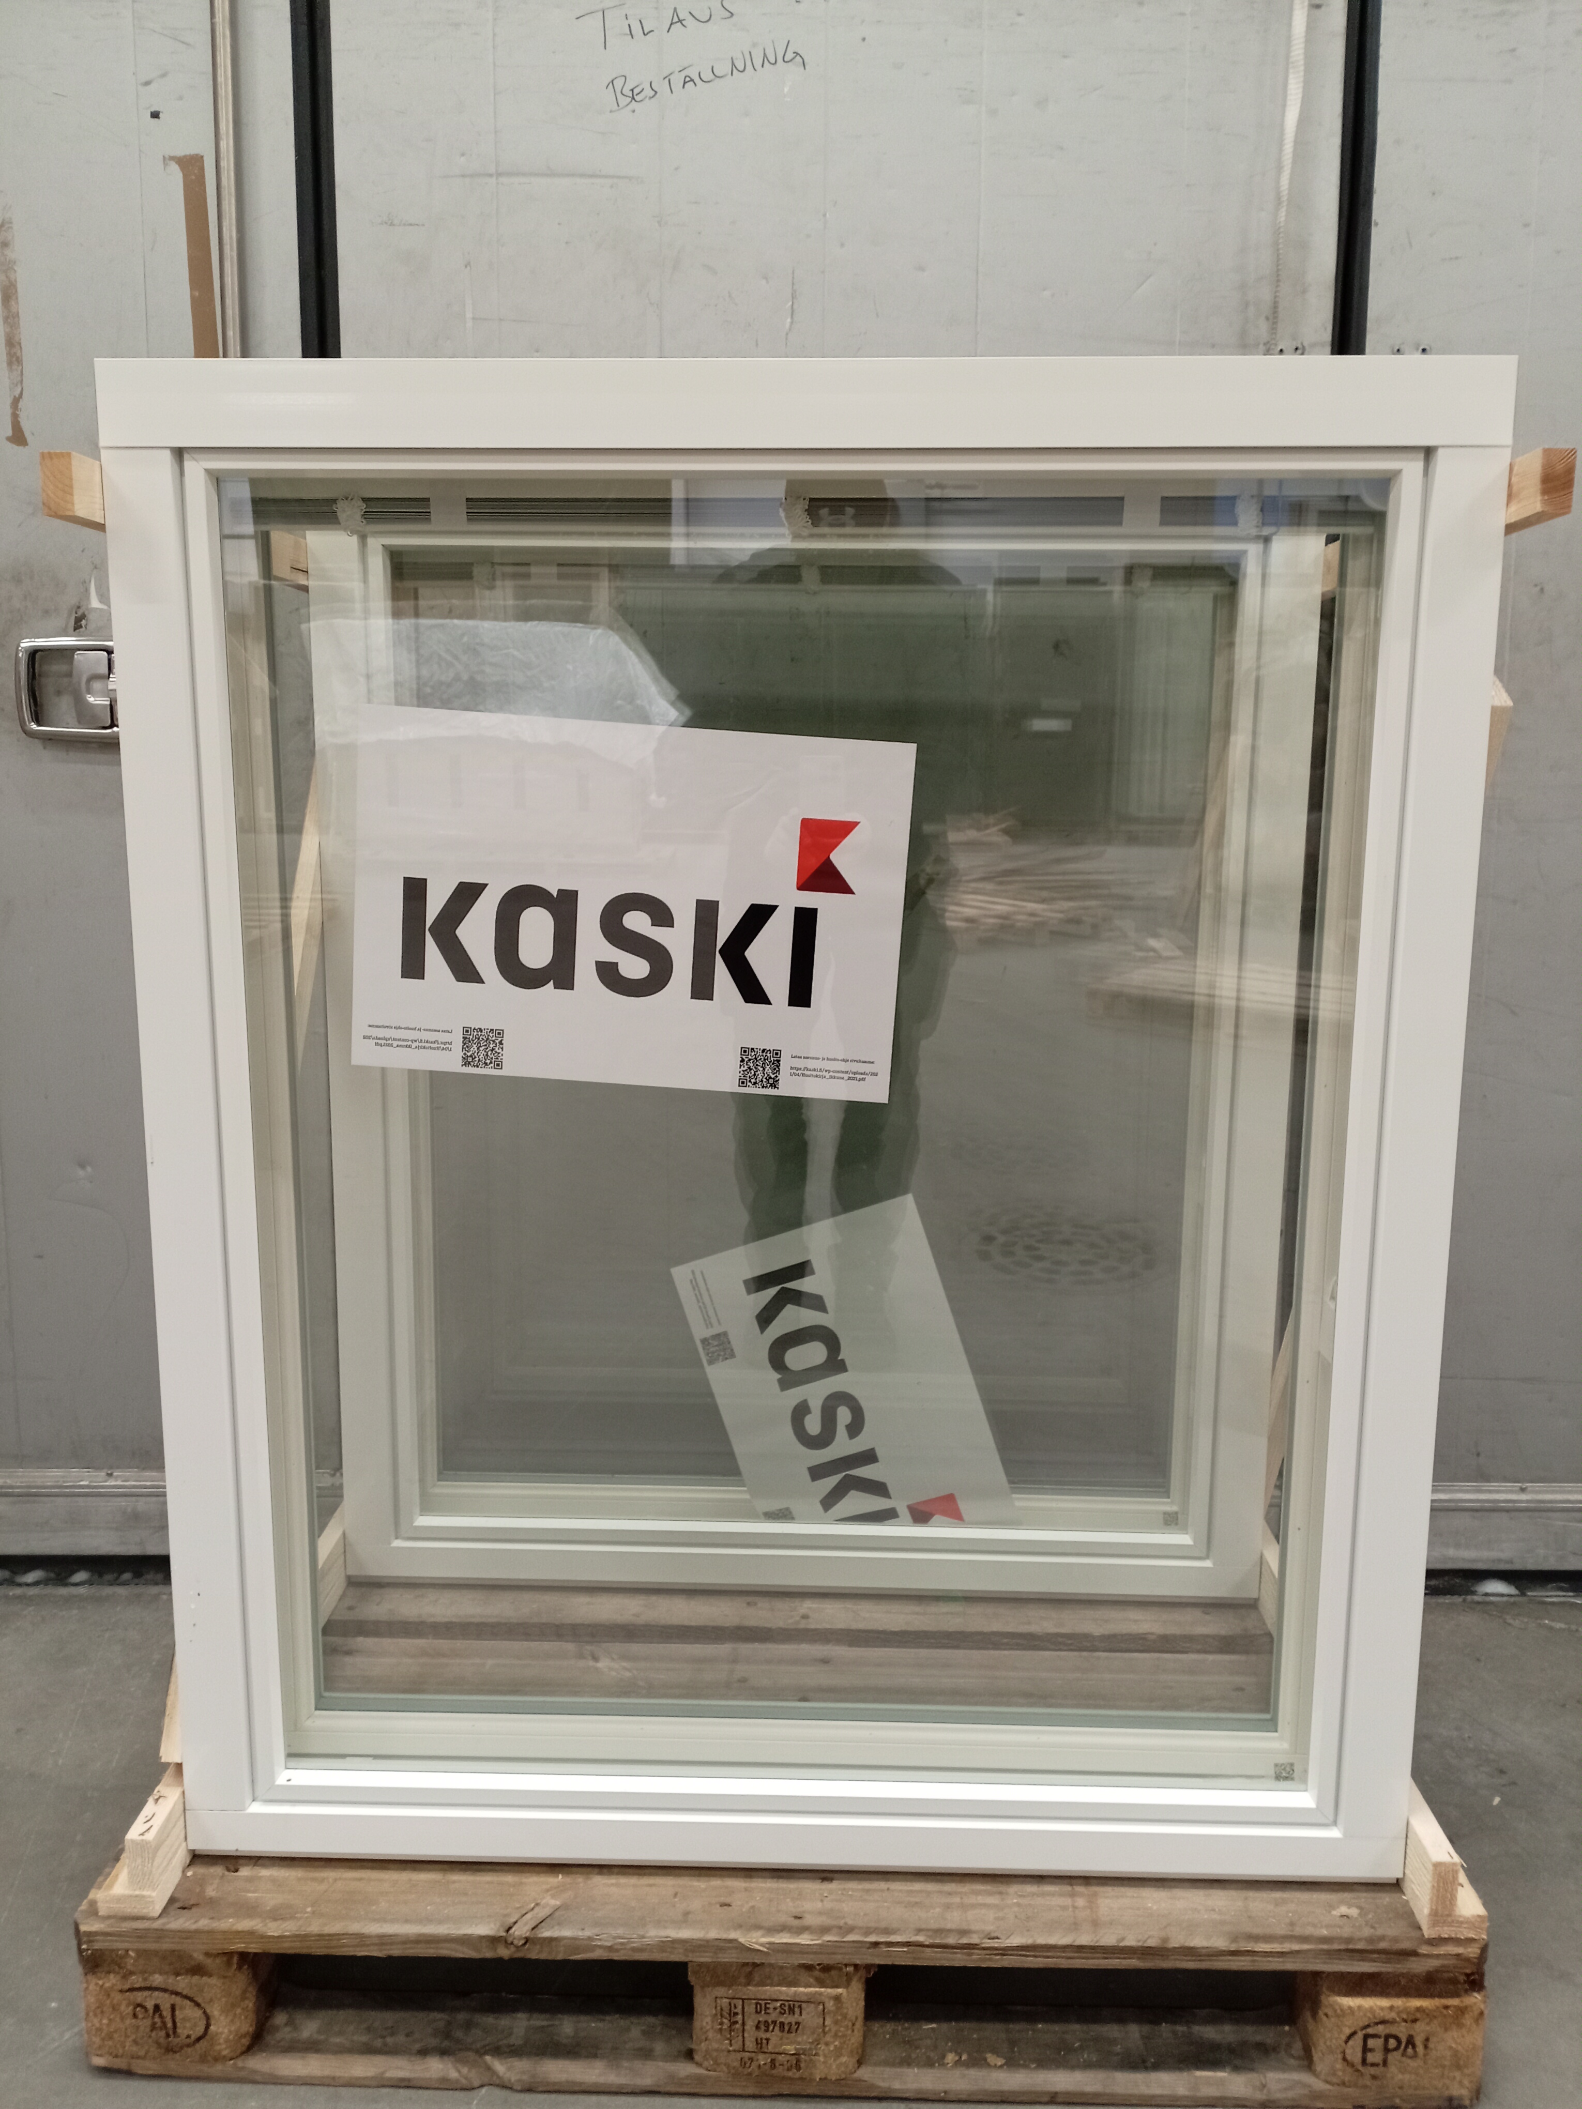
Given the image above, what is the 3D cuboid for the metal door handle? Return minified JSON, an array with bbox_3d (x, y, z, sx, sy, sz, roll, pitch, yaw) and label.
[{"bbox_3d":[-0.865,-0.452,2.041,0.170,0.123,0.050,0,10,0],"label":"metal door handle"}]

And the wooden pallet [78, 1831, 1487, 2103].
[{"bbox_3d":[-0.003,0.756,1.801,1.200,0.144,0.800,1,10,1],"label":"wooden pallet"}]

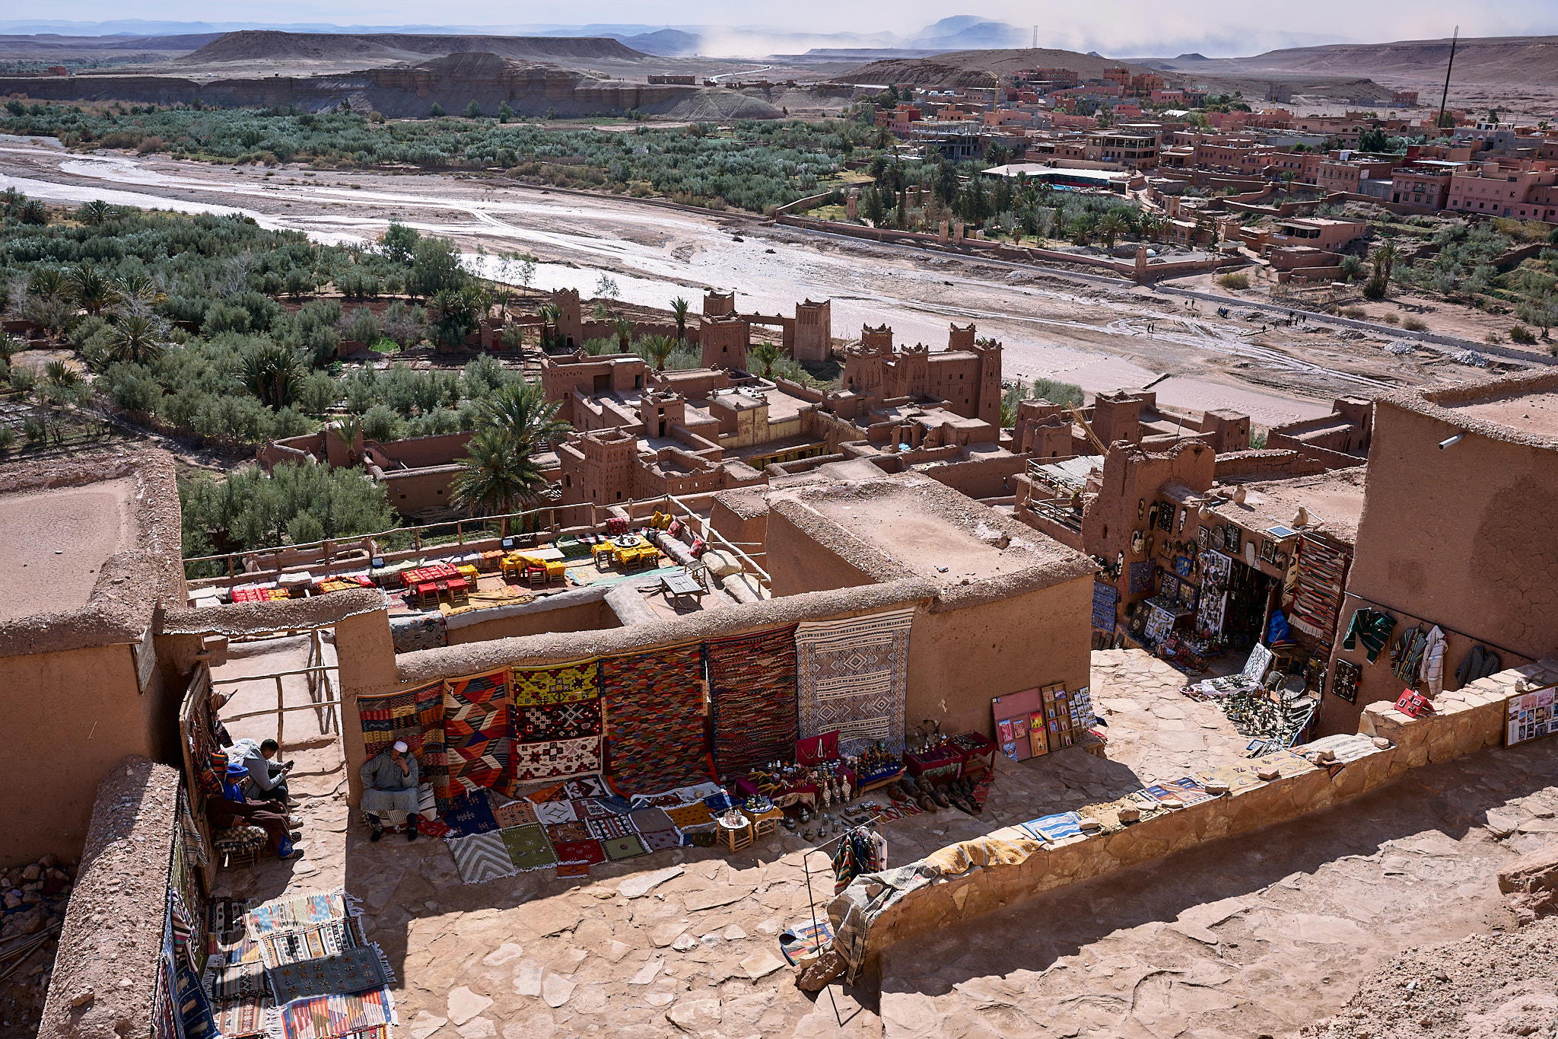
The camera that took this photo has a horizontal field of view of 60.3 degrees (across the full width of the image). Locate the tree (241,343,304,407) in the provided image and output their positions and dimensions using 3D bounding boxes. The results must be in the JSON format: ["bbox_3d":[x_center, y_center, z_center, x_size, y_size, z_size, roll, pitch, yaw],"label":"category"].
[{"bbox_3d":[-57.727,-16.098,153.200,7.480,7.960,7.480,0,19,0],"label":"tree"}]

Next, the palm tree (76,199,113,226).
[{"bbox_3d":[-165.679,-73.778,324.536,7.360,7.240,7.360,0,20,0],"label":"palm tree"}]

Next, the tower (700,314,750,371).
[{"bbox_3d":[-7.807,-24.508,191.782,5.220,9.200,5.220,-7,21,-19],"label":"tower"}]

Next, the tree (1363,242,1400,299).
[{"bbox_3d":[100.076,-41.184,222.602,6.040,9.650,6.040,0,19,0],"label":"tree"}]

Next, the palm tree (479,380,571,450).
[{"bbox_3d":[-18.955,-4.470,101.114,6.830,12.440,6.830,0,19,0],"label":"palm tree"}]

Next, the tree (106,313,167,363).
[{"bbox_3d":[-83.051,-22.864,173.329,7.840,7.480,7.840,0,19,0],"label":"tree"}]

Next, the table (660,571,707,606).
[{"bbox_3d":[-1.996,1.472,27.511,0.570,0.310,0.950,-7,20,-19],"label":"table"}]

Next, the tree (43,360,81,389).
[{"bbox_3d":[-94.696,-18.772,176.856,4.650,4.600,4.650,0,20,0],"label":"tree"}]

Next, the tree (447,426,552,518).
[{"bbox_3d":[-23.684,-3.235,113.611,8.250,9.550,8.250,0,20,0],"label":"tree"}]

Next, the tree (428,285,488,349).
[{"bbox_3d":[-45.455,-28.562,189.799,8.410,9.360,8.410,0,19,0],"label":"tree"}]

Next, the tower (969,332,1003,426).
[{"bbox_3d":[24.219,-14.842,154.412,2.870,12.530,2.870,-5,21,-14],"label":"tower"}]

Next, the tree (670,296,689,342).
[{"bbox_3d":[-14.105,-27.957,190.889,2.760,7.500,2.760,0,19,0],"label":"tree"}]

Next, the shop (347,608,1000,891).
[{"bbox_3d":[-1.302,2.789,17.668,8.600,2.300,2.200,-4,20,-11],"label":"shop"}]

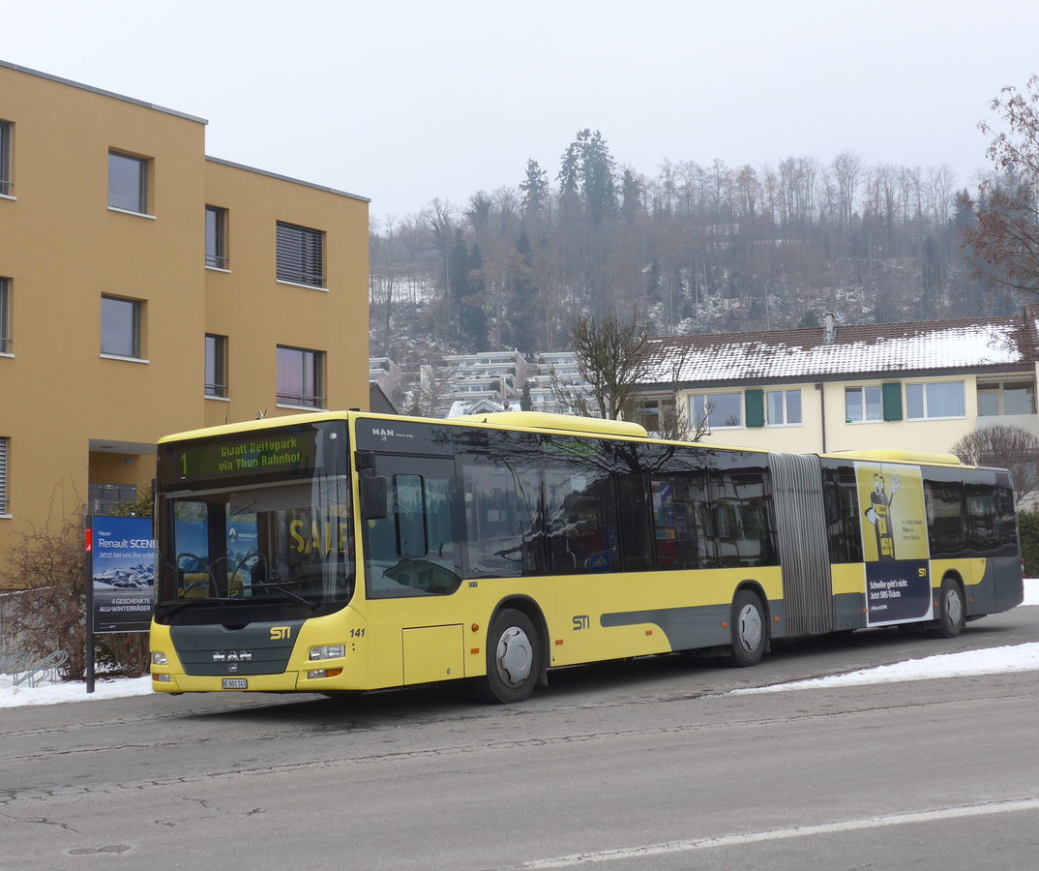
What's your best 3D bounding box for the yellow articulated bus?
[{"bbox_3d":[2.569,1.507,21.726,2.550,2.980,18.000,-7,-6,35],"label":"yellow articulated bus"}]

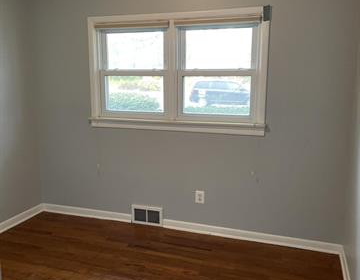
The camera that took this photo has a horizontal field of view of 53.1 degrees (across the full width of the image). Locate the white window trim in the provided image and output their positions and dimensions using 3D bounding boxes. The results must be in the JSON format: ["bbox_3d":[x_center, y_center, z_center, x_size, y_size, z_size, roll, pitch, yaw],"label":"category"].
[{"bbox_3d":[-0.075,-0.622,3.370,1.767,1.089,0.075,4,11,19],"label":"white window trim"}]

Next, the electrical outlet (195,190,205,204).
[{"bbox_3d":[0.191,0.551,3.480,0.076,0.120,0.010,4,11,19],"label":"electrical outlet"}]

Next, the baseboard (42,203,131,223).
[{"bbox_3d":[-1.035,0.795,3.945,1.120,0.089,0.017,4,11,19],"label":"baseboard"}]

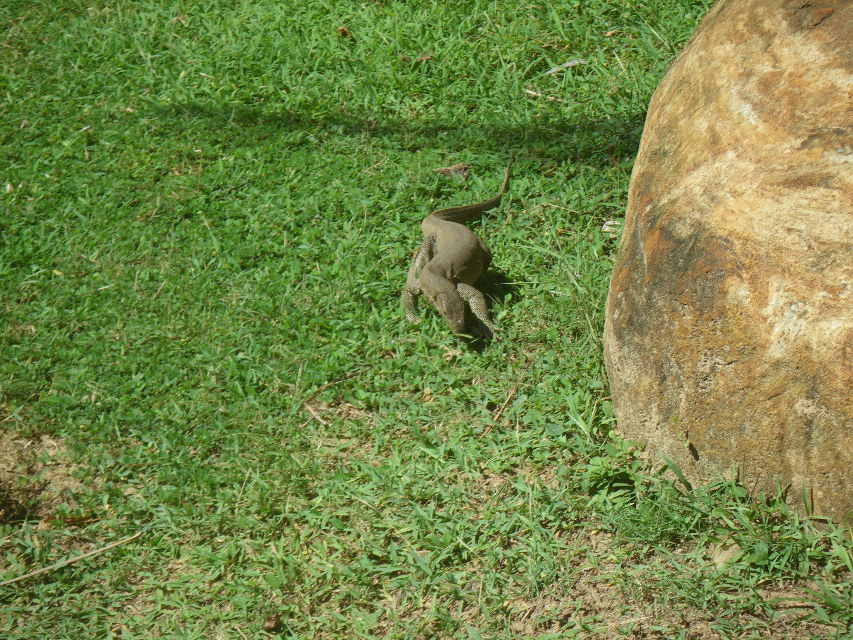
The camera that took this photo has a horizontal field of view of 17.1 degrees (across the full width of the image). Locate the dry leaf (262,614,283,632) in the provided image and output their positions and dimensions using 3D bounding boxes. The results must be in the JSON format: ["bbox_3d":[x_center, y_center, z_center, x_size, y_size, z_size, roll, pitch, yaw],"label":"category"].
[{"bbox_3d":[-0.215,0.426,3.964,0.030,0.018,0.030,0,21,0],"label":"dry leaf"}]

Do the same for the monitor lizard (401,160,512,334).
[{"bbox_3d":[0.067,-0.206,5.435,0.174,0.150,1.007,1,21,4],"label":"monitor lizard"}]

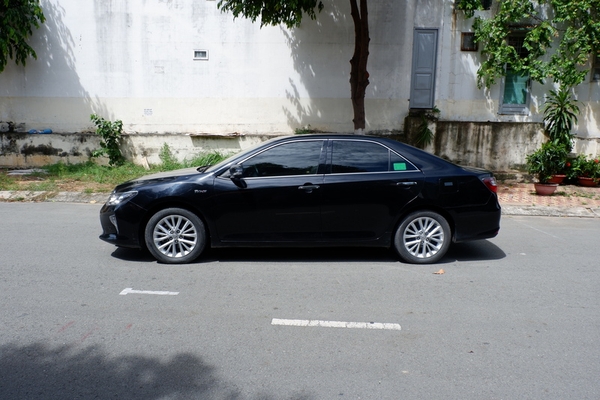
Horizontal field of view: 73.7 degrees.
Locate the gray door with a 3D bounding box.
[{"bbox_3d":[3.475,-3.684,11.275,0.687,2.159,0.100,1,8,1],"label":"gray door"}]

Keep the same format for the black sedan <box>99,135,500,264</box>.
[{"bbox_3d":[0.013,-0.134,5.253,4.840,1.470,1.830,1,8,-4],"label":"black sedan"}]

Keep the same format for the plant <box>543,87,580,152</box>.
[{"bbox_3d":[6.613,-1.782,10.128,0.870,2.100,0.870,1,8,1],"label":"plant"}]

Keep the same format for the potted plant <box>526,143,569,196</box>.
[{"bbox_3d":[5.481,-0.677,8.878,0.820,1.150,0.820,1,8,1],"label":"potted plant"}]

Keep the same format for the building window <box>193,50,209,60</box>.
[{"bbox_3d":[-2.803,-4.096,11.336,0.442,0.286,0.100,1,8,1],"label":"building window"}]

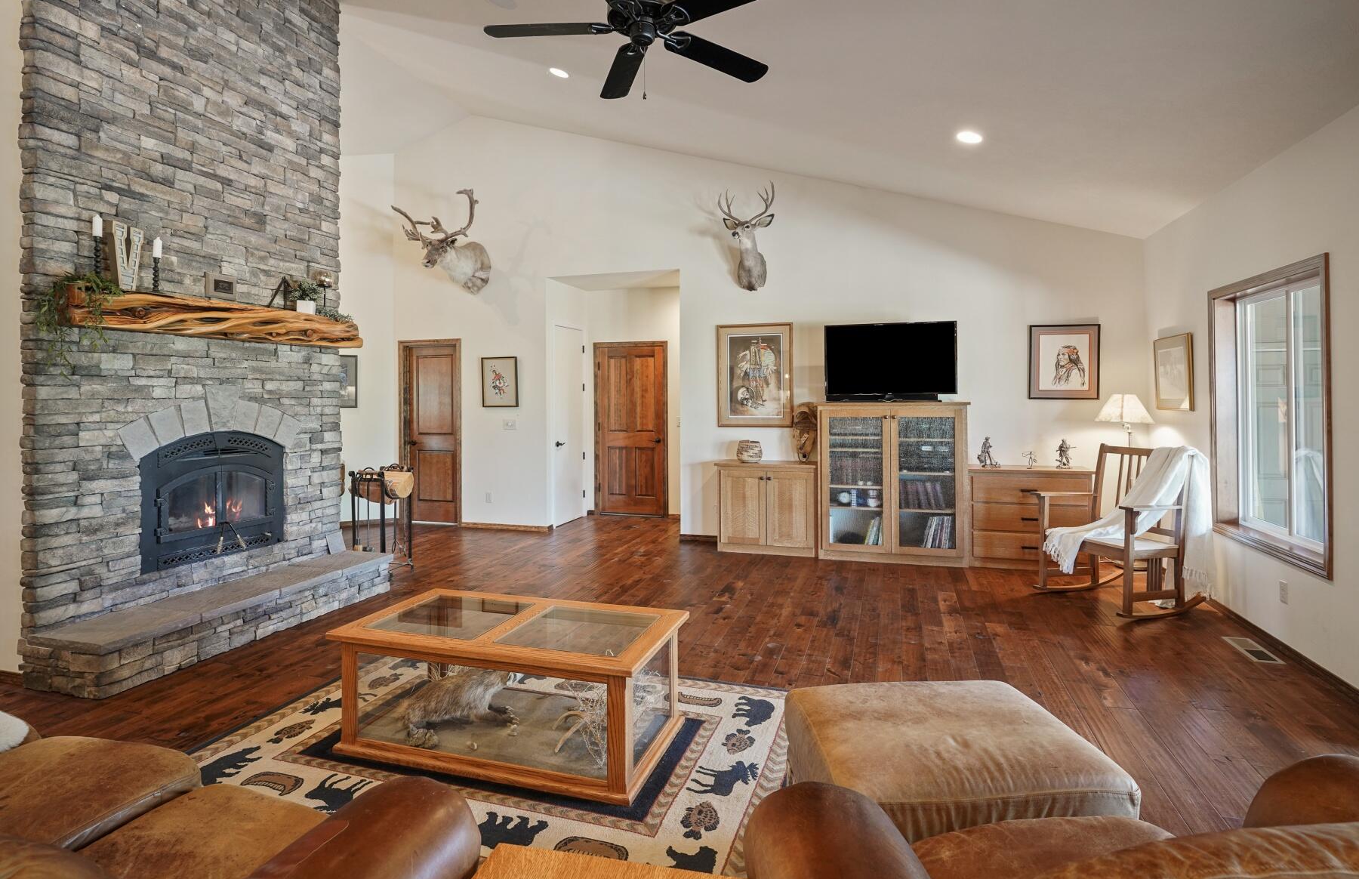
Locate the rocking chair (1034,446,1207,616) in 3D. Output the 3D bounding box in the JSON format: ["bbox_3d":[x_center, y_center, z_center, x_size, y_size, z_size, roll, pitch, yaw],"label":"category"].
[{"bbox_3d":[3.029,0.586,4.447,0.720,1.060,0.650,-1,2,-15],"label":"rocking chair"}]

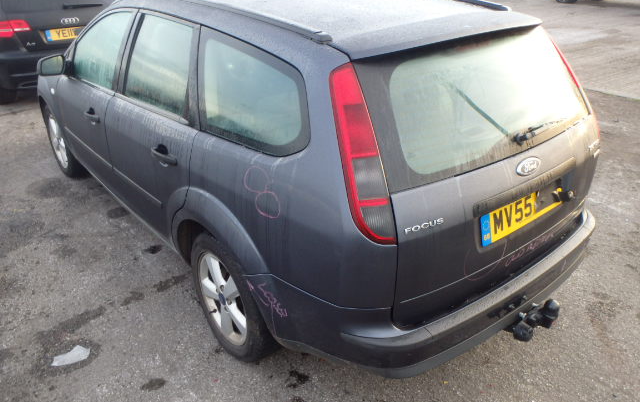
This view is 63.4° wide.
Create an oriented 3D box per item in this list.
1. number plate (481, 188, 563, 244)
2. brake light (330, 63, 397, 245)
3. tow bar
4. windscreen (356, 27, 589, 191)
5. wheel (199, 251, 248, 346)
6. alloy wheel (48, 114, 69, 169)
[{"bbox_3d":[0.765,0.033,1.934,0.520,0.111,0.013,-20,21,-34],"label":"number plate"},{"bbox_3d":[0.107,-0.132,1.587,0.126,0.580,0.091,-12,-5,-21],"label":"brake light"},{"bbox_3d":[0.804,0.470,1.988,0.205,0.175,0.165,-20,33,-34],"label":"tow bar"},{"bbox_3d":[0.631,-0.387,1.905,1.220,0.440,0.070,-20,-5,-34],"label":"windscreen"},{"bbox_3d":[-0.375,0.415,2.349,0.170,0.437,0.437,-20,33,-34],"label":"wheel"},{"bbox_3d":[-2.032,-0.492,4.193,0.170,0.437,0.437,-20,33,-34],"label":"alloy wheel"}]

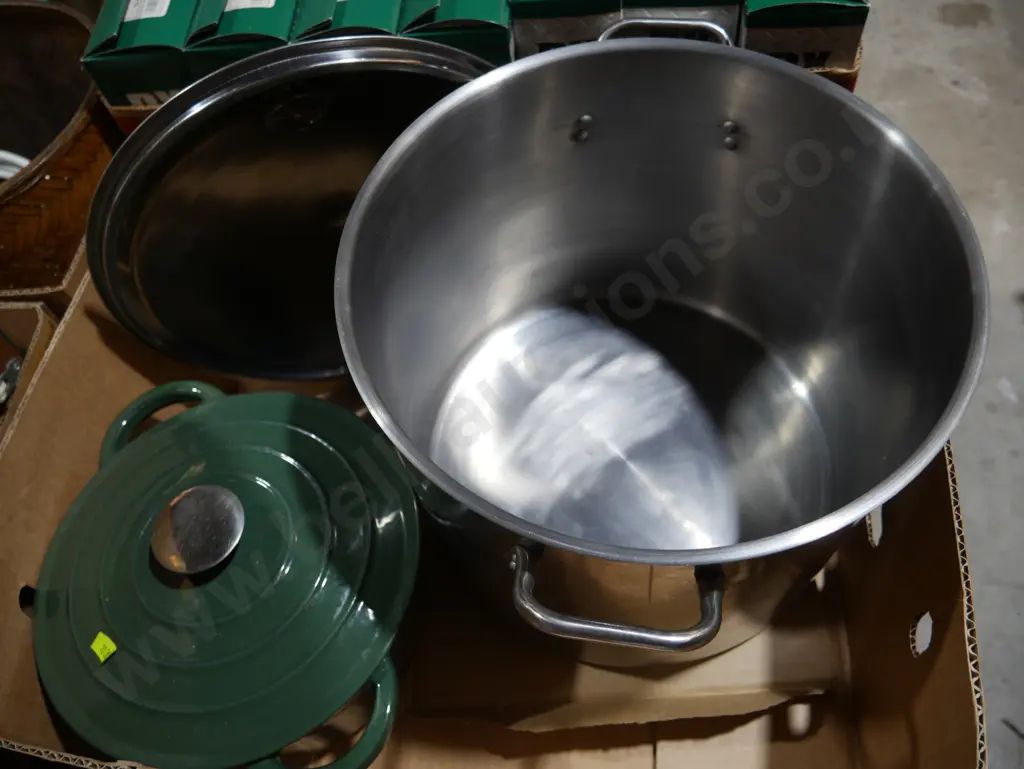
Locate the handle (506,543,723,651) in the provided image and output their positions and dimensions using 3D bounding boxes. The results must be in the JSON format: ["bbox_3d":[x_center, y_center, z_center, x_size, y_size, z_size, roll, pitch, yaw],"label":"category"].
[{"bbox_3d":[0.050,0.106,0.393,0.110,0.068,0.046,6,61,8],"label":"handle"}]

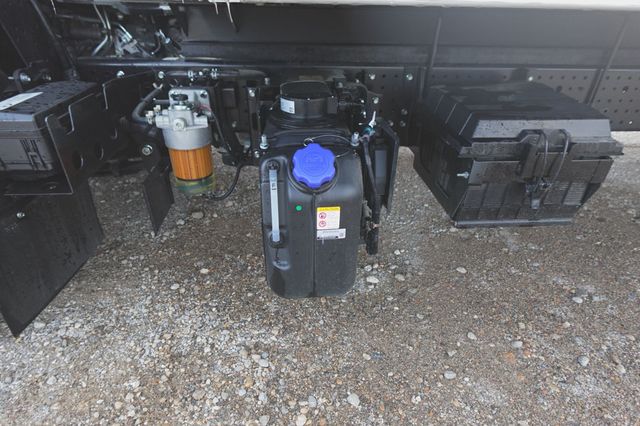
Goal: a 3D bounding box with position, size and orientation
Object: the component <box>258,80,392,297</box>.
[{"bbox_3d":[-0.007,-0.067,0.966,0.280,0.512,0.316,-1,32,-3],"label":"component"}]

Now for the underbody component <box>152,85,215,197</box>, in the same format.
[{"bbox_3d":[-0.324,-0.176,0.885,0.128,0.243,0.138,-1,32,-3],"label":"underbody component"}]

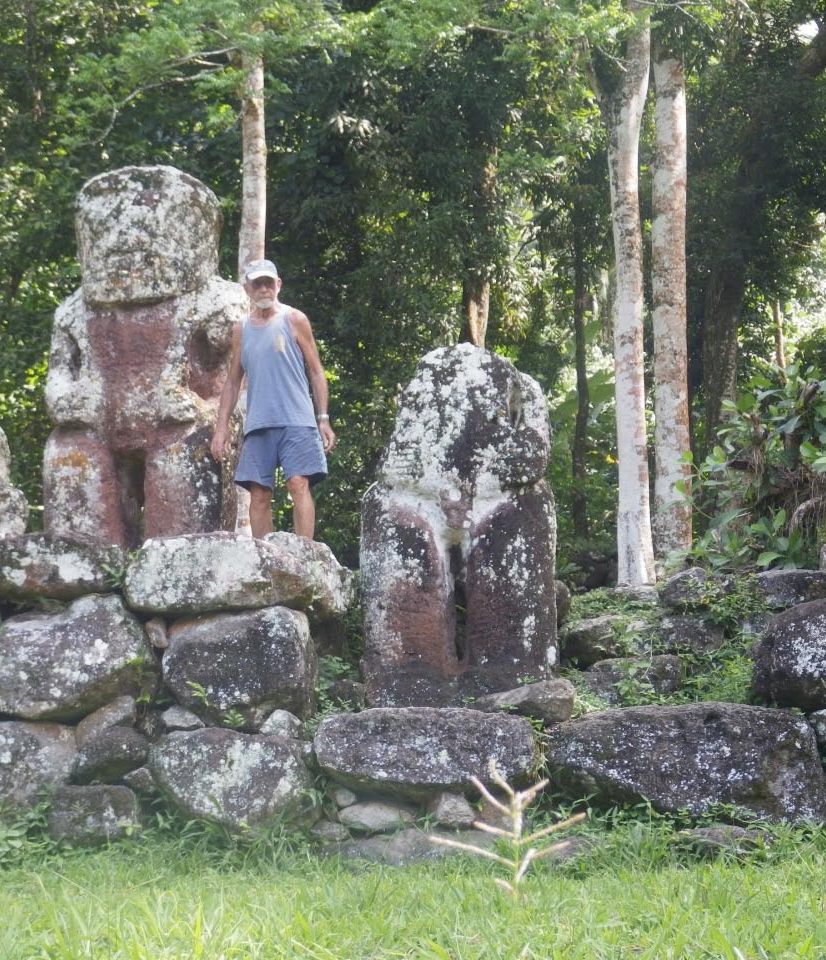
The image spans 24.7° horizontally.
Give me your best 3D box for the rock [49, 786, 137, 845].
[{"bbox_3d":[-1.669,1.763,9.850,0.481,0.341,0.380,0,-3,0],"label":"rock"}]

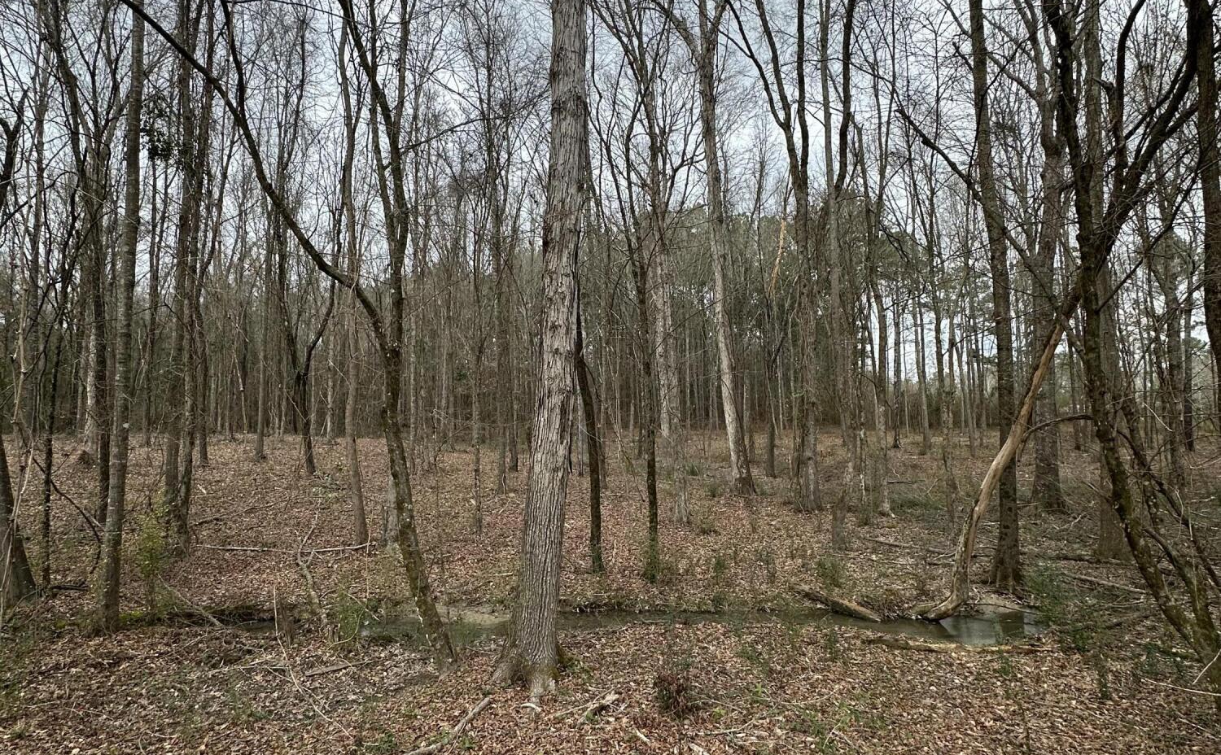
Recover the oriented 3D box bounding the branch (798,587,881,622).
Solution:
[{"bbox_3d":[2.381,2.384,6.900,0.870,0.140,0.160,10,3,38],"label":"branch"}]

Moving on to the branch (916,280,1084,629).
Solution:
[{"bbox_3d":[3.895,0.859,6.453,0.460,3.600,0.320,20,9,-3],"label":"branch"}]

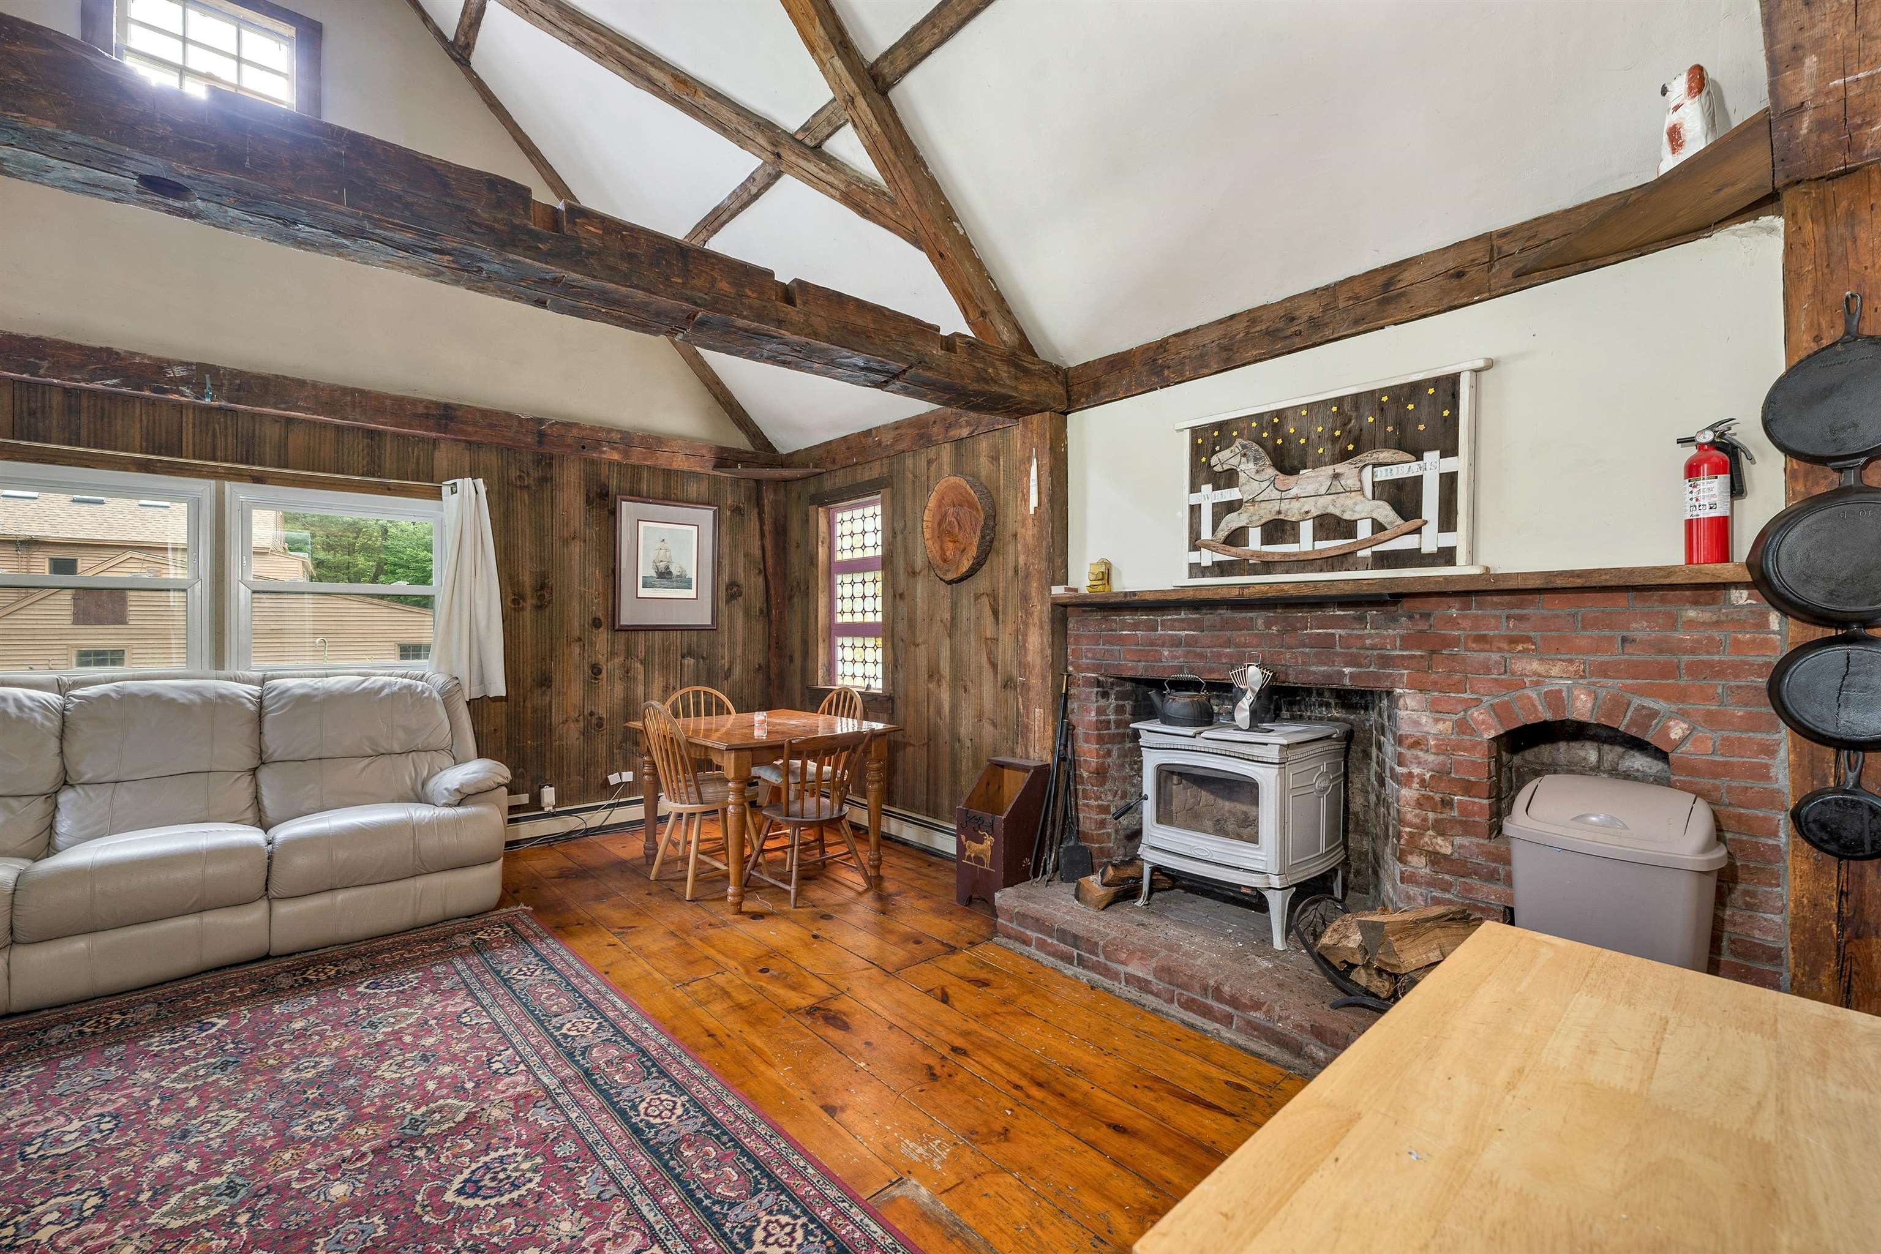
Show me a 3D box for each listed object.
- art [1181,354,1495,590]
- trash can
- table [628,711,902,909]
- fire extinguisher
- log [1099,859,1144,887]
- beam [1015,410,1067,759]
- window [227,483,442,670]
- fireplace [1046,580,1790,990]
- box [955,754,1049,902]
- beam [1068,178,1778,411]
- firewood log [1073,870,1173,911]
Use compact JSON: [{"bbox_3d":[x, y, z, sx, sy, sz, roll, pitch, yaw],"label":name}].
[{"bbox_3d":[1.286,-0.475,2.534,0.055,0.630,1.000,0,0,-41],"label":"art"},{"bbox_3d":[1.741,0.751,1.895,0.314,0.713,0.413,0,-1,-43],"label":"trash can"},{"bbox_3d":[-0.994,0.943,4.043,1.026,0.787,1.241,0,-1,-43],"label":"table"},{"bbox_3d":[1.948,-0.339,1.842,0.098,0.383,0.135,0,0,-35],"label":"fire extinguisher"},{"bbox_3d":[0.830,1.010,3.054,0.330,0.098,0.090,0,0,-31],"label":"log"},{"bbox_3d":[0.508,0.162,3.440,0.205,2.285,0.206,0,0,-41],"label":"beam"},{"bbox_3d":[-3.114,-0.212,3.852,0.920,0.990,0.100,0,0,-41],"label":"window"},{"bbox_3d":[1.383,0.510,2.633,0.445,1.310,2.188,0,-1,-43],"label":"fireplace"},{"bbox_3d":[0.304,0.998,3.520,0.334,0.671,0.321,0,-1,-43],"label":"box"},{"bbox_3d":[1.380,-1.099,2.624,0.190,0.212,2.170,0,0,-41],"label":"beam"},{"bbox_3d":[0.775,1.072,3.080,0.410,0.085,0.150,0,0,-31],"label":"firewood log"}]

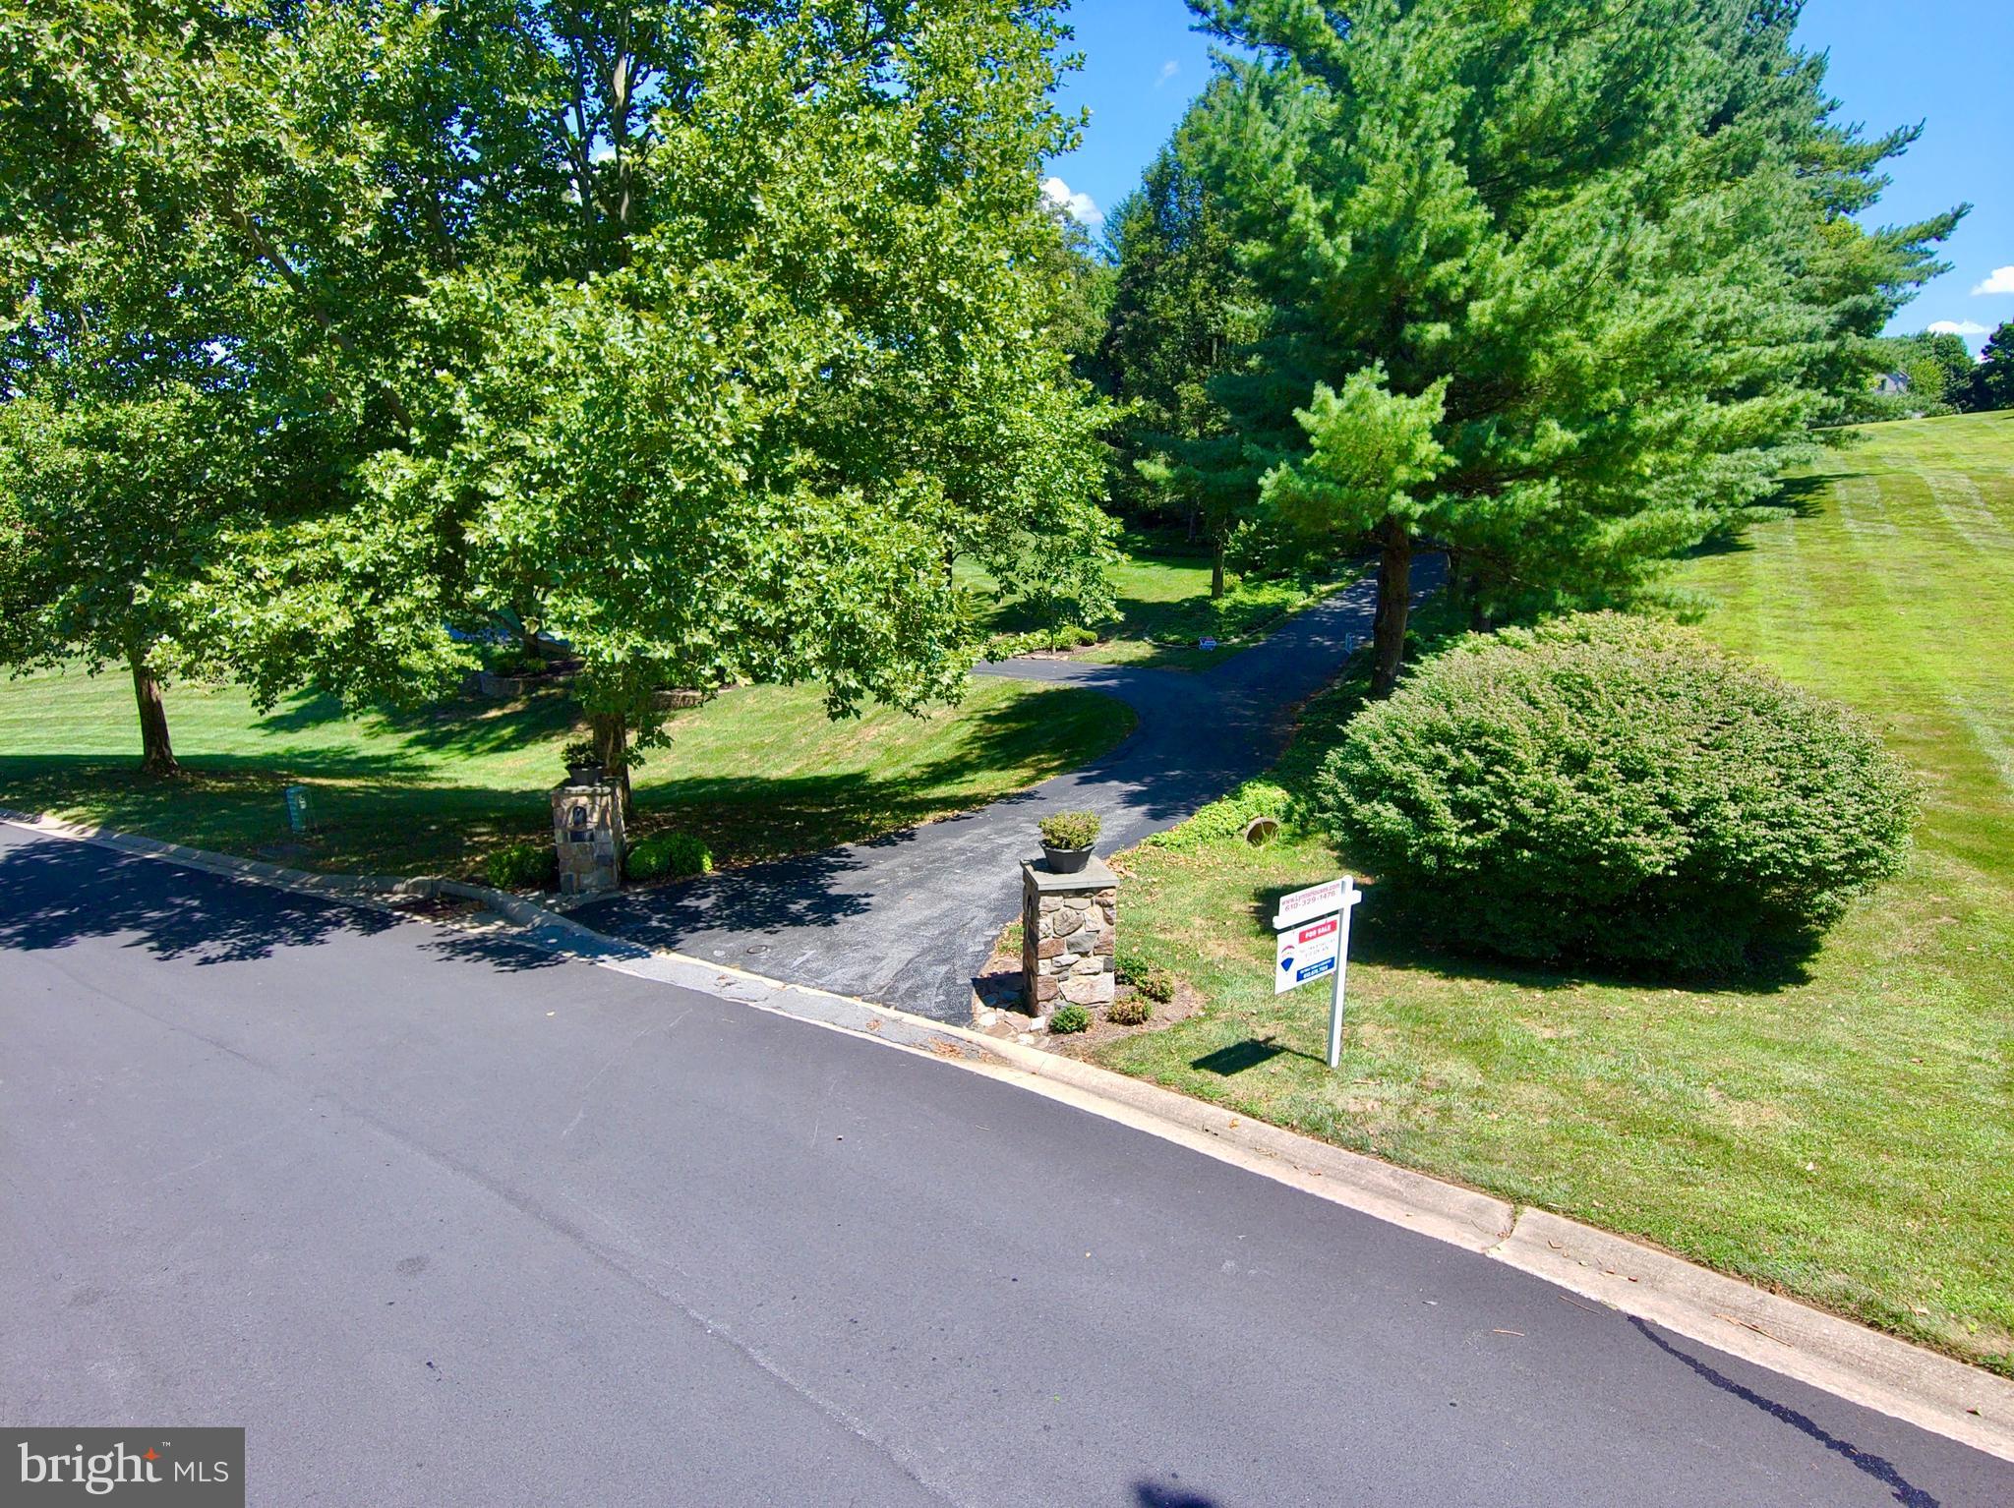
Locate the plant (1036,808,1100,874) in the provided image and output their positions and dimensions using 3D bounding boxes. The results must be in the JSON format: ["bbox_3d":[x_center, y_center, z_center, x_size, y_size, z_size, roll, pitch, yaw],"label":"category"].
[{"bbox_3d":[0.682,0.948,13.333,0.660,0.620,0.640,-2,13,-10],"label":"plant"}]

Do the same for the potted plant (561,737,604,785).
[{"bbox_3d":[-6.463,0.127,18.574,0.650,0.640,0.630,-1,13,-6],"label":"potted plant"}]

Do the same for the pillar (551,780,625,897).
[{"bbox_3d":[-6.395,1.233,18.813,0.860,1.570,0.860,-1,13,-6],"label":"pillar"}]

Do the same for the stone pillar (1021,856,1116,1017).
[{"bbox_3d":[0.679,2.021,13.505,0.870,1.520,0.870,-2,13,-10],"label":"stone pillar"}]

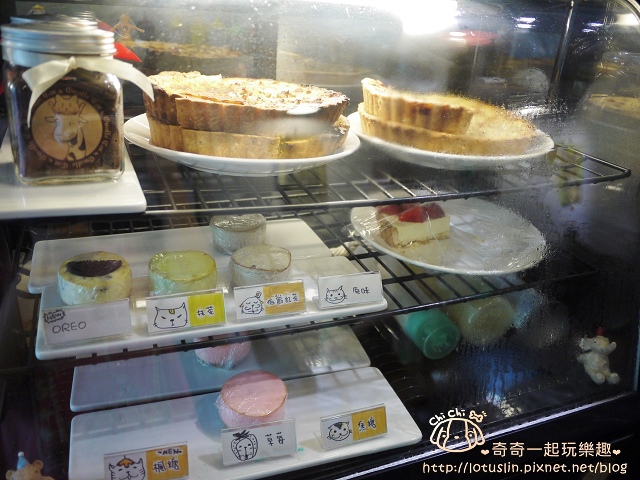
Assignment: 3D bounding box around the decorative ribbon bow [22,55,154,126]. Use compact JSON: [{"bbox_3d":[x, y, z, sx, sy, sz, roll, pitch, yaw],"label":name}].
[{"bbox_3d":[-0.182,-0.119,0.411,0.098,0.056,0.035,-5,27,-19],"label":"decorative ribbon bow"}]

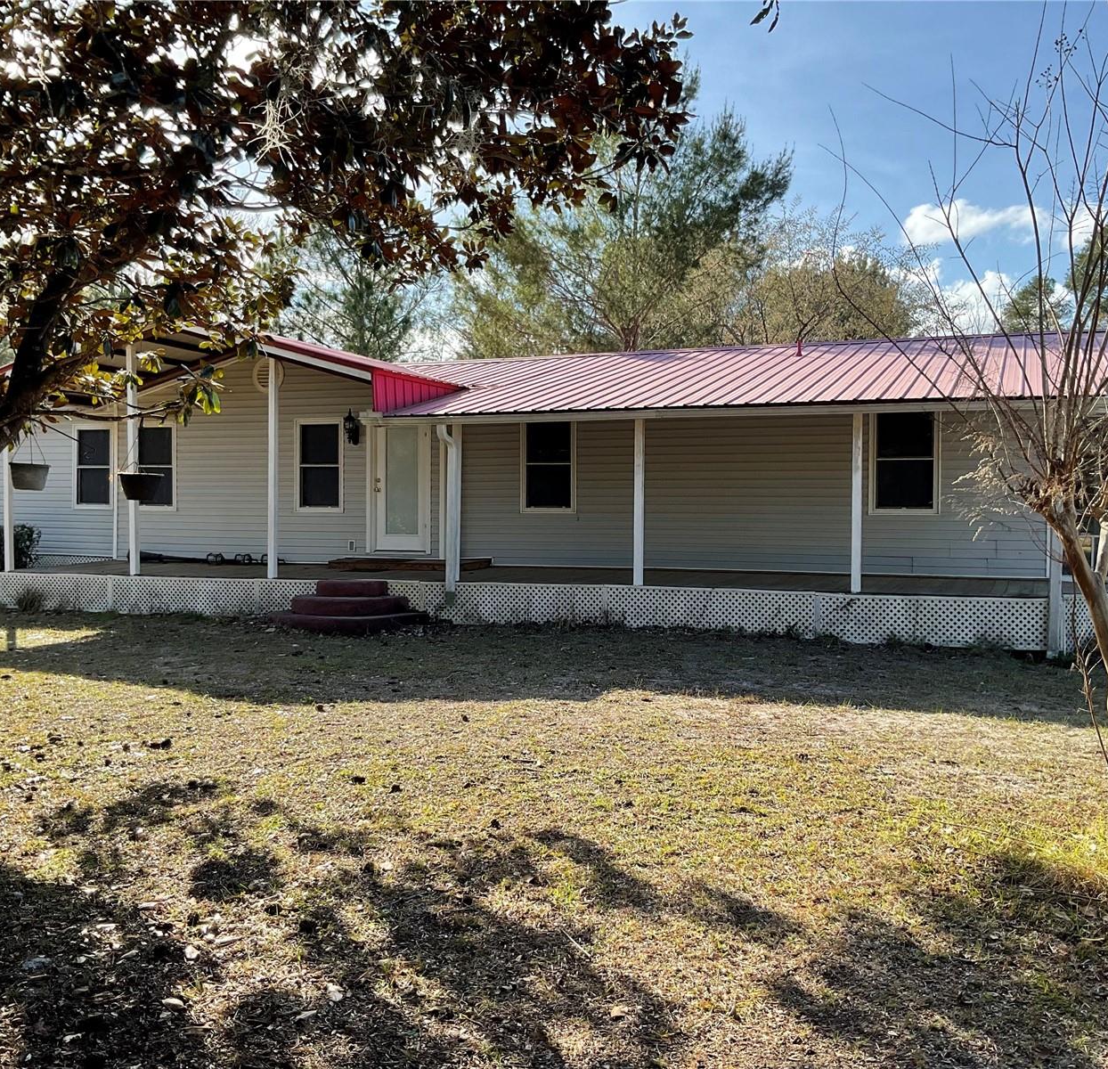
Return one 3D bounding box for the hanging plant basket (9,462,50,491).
[{"bbox_3d":[-3.190,-0.348,7.260,0.252,0.168,0.252,0,2,0],"label":"hanging plant basket"}]

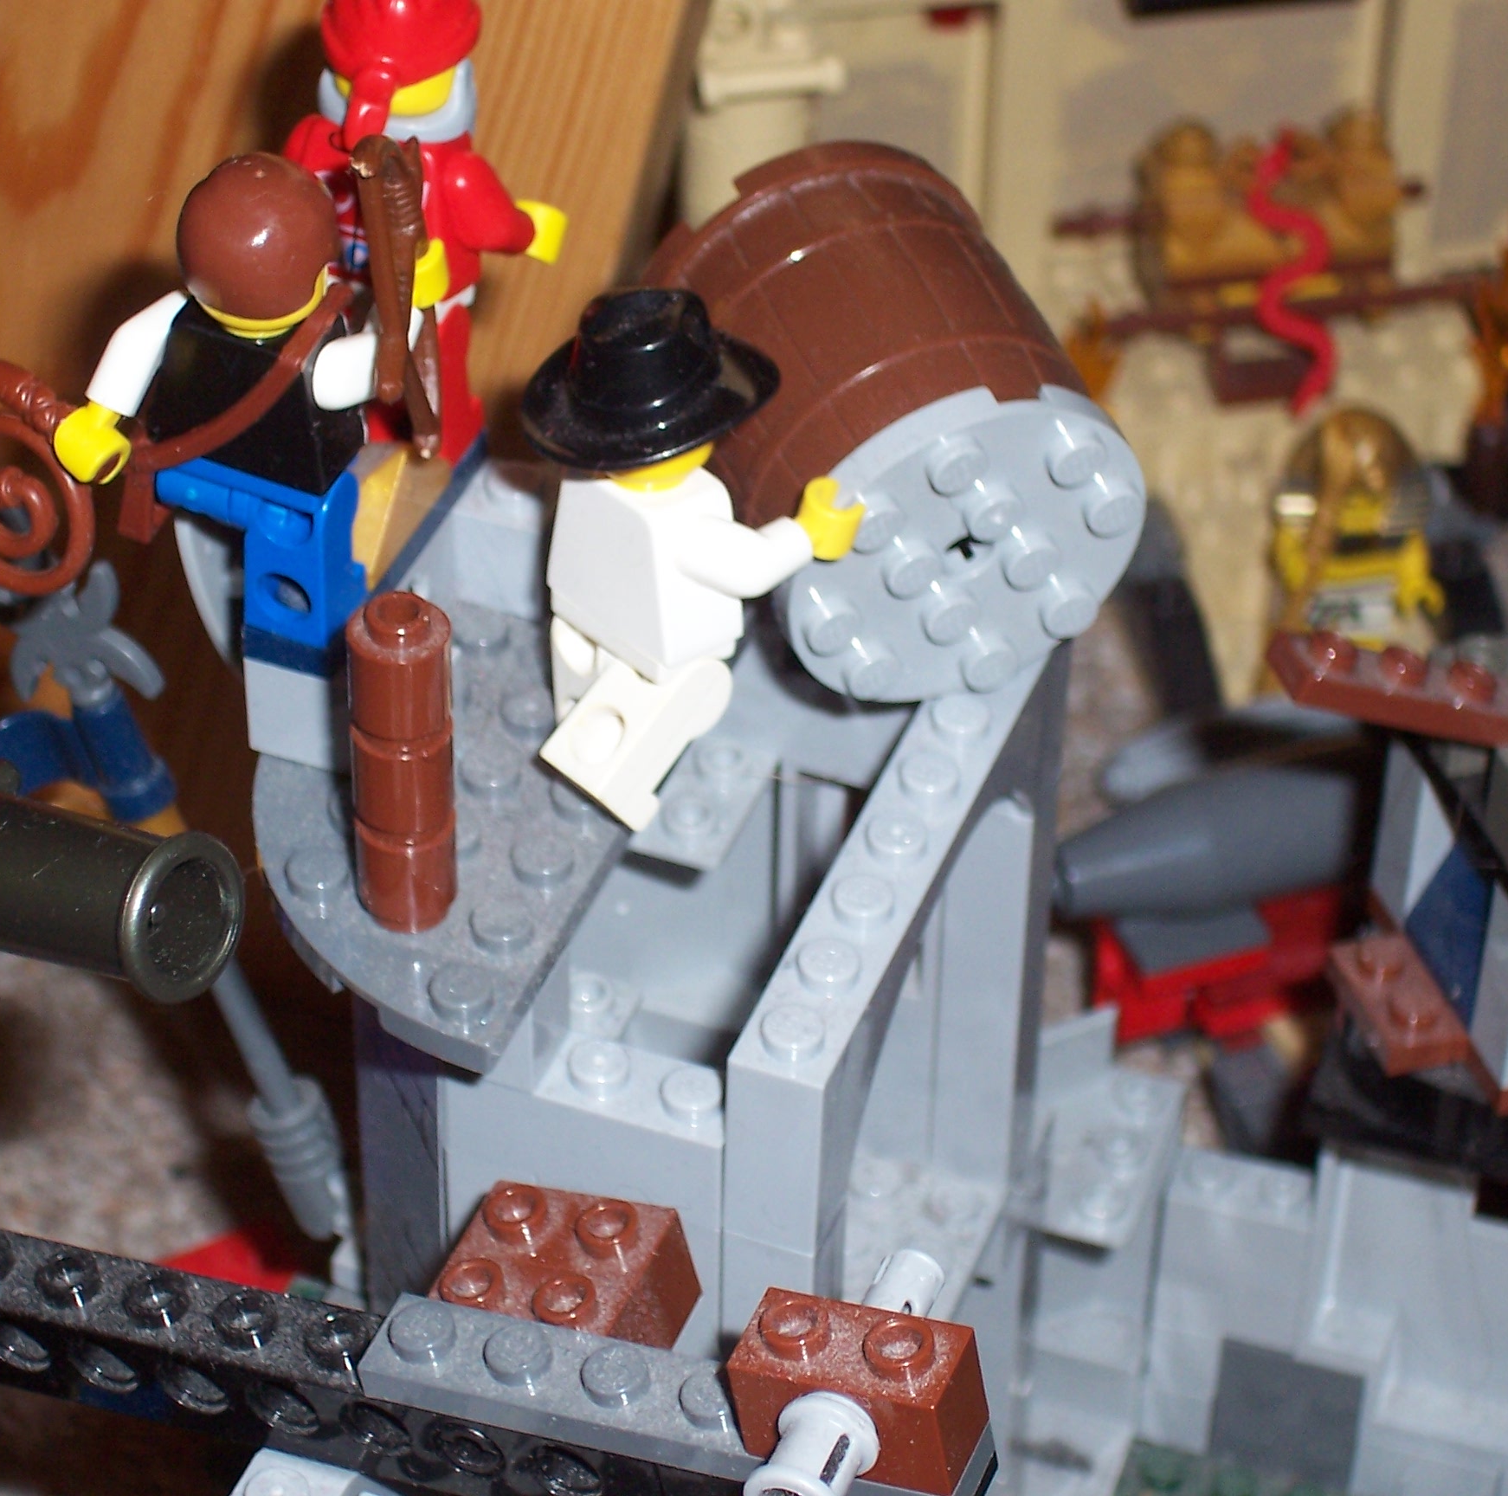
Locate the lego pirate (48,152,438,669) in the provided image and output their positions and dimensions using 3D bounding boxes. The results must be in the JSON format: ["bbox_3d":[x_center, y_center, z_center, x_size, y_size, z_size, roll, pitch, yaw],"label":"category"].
[{"bbox_3d":[-0.039,-0.030,0.369,0.026,0.042,0.021,14,43,15],"label":"lego pirate"}]

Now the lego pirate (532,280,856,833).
[{"bbox_3d":[-0.007,-0.016,0.373,0.024,0.043,0.022,-27,45,-30],"label":"lego pirate"}]

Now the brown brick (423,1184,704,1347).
[{"bbox_3d":[-0.015,0.043,0.369,0.016,0.011,0.016,7,43,25],"label":"brown brick"}]

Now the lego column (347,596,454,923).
[{"bbox_3d":[-0.027,0.001,0.362,0.008,0.030,0.008,1,41,-1],"label":"lego column"}]

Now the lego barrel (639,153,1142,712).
[{"bbox_3d":[0.011,-0.027,0.395,0.033,0.033,0.036,-34,53,7],"label":"lego barrel"}]

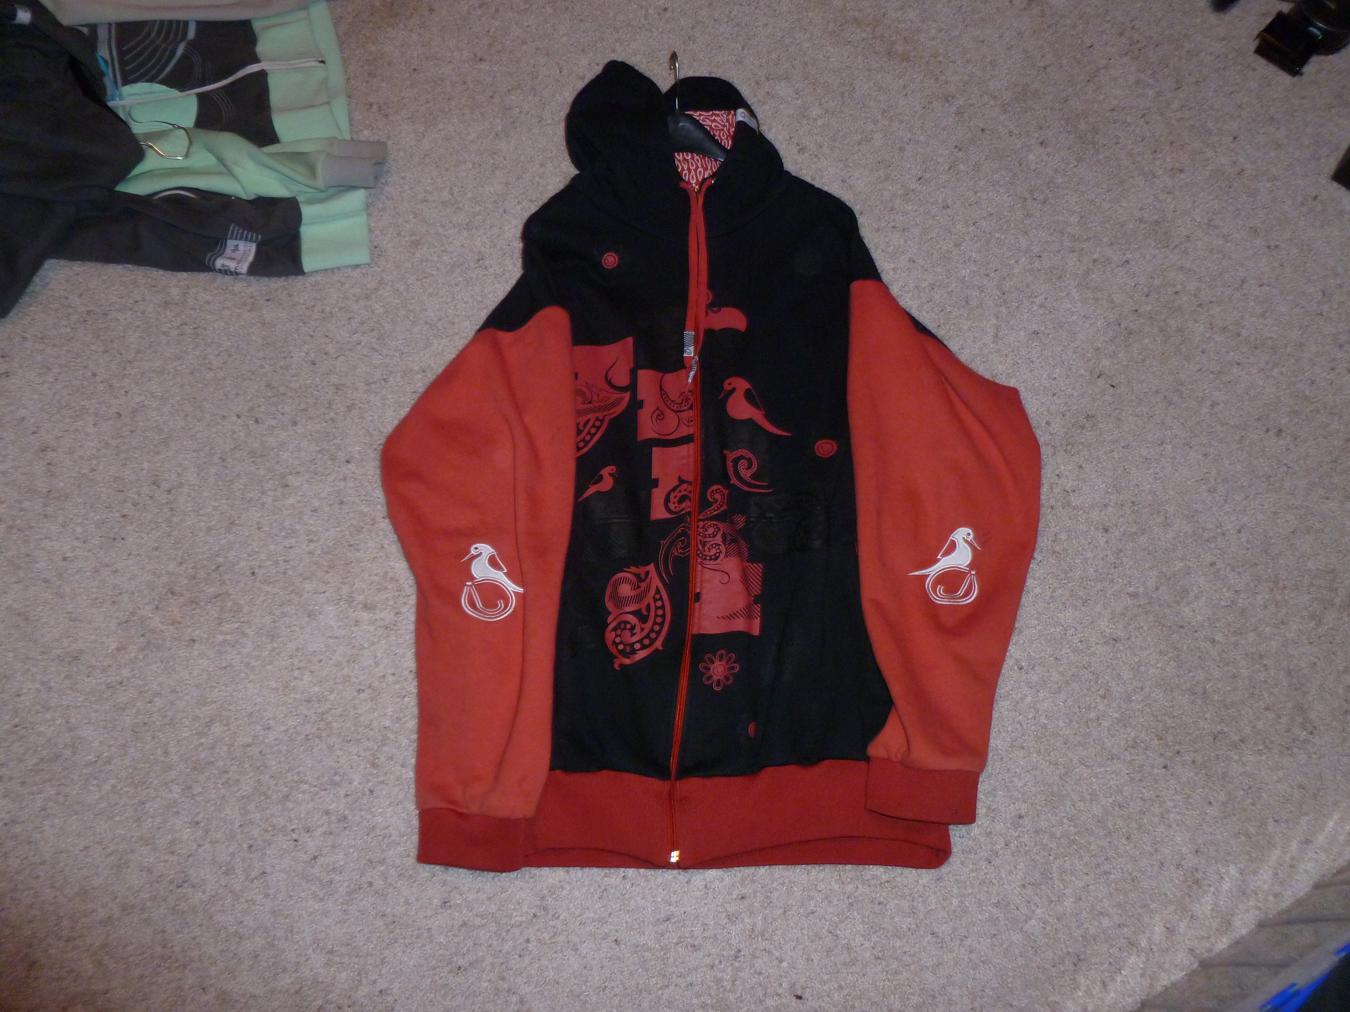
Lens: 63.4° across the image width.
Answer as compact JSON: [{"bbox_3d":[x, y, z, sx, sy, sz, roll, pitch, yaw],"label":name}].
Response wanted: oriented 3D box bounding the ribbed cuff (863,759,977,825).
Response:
[{"bbox_3d":[0.242,0.281,1.069,0.107,0.025,0.058,5,70,2],"label":"ribbed cuff"}]

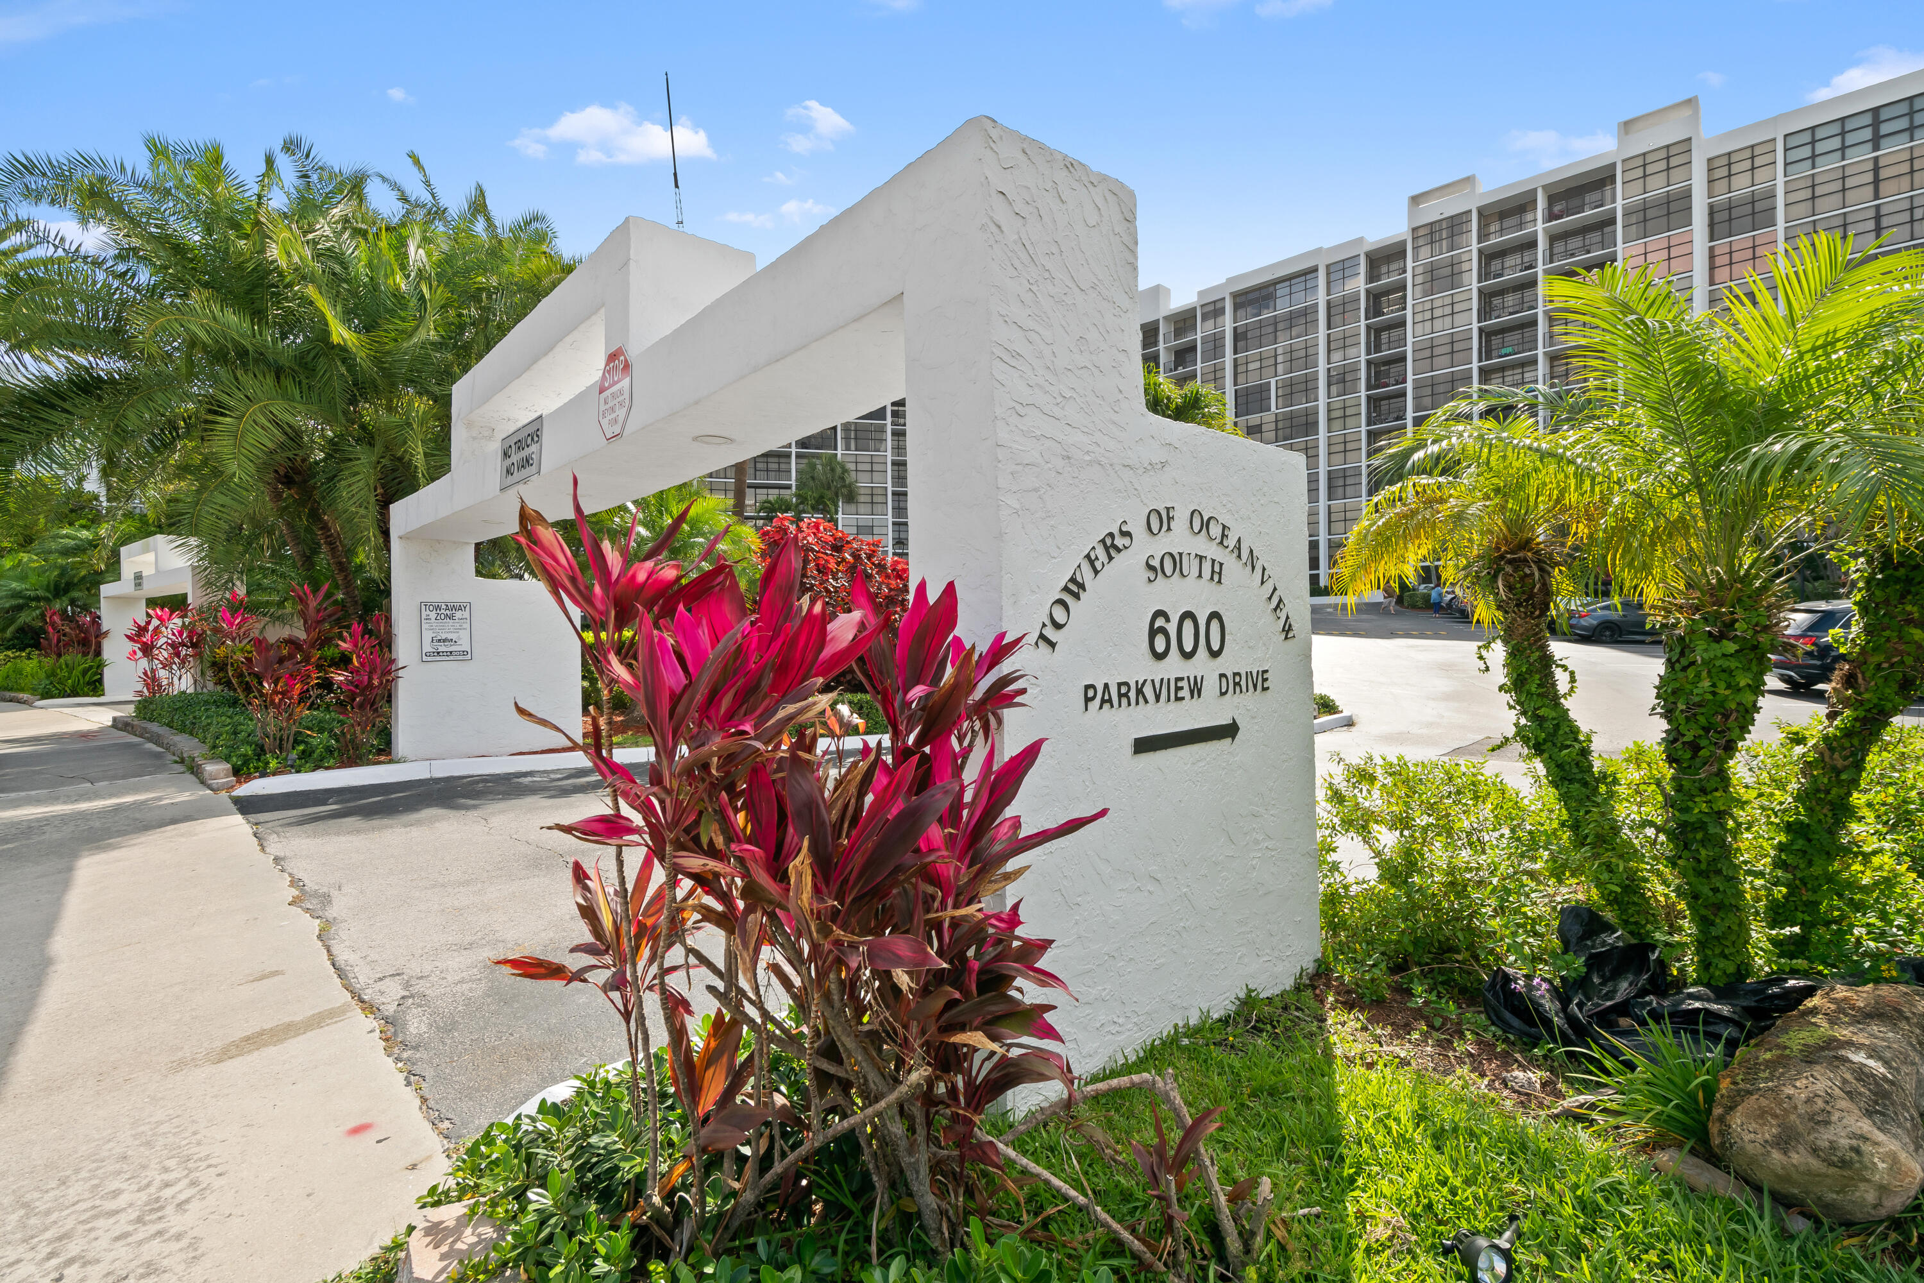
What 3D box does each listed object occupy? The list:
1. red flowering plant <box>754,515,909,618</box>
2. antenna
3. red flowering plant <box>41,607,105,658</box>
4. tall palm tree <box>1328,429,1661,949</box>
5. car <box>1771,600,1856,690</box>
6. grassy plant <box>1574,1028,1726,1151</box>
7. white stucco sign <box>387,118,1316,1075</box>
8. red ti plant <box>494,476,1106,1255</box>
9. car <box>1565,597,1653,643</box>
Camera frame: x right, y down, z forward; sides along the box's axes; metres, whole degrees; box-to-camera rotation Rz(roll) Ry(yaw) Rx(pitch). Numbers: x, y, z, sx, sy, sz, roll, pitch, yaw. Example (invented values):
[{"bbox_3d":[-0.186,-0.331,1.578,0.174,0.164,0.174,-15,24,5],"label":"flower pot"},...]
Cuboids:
[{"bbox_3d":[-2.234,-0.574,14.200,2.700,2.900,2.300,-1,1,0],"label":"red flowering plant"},{"bbox_3d":[-1.683,-2.853,5.000,0.035,0.940,0.035,-5,0,0],"label":"antenna"},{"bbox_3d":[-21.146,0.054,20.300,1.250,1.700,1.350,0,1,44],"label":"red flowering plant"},{"bbox_3d":[2.344,0.191,3.750,1.300,2.250,1.250,-1,1,32],"label":"tall palm tree"},{"bbox_3d":[17.079,0.041,14.780,4.660,1.670,1.900,-1,1,18],"label":"car"},{"bbox_3d":[2.011,1.301,2.500,0.400,0.300,0.380,0,1,39],"label":"grassy plant"},{"bbox_3d":[-2.283,-0.310,6.372,1.870,3.560,9.120,-2,1,-42],"label":"white stucco sign"},{"bbox_3d":[-0.369,0.509,1.970,1.330,1.700,1.020,-1,1,0],"label":"red ti plant"},{"bbox_3d":[22.334,-0.714,27.406,4.660,1.430,1.820,-1,1,30],"label":"car"}]

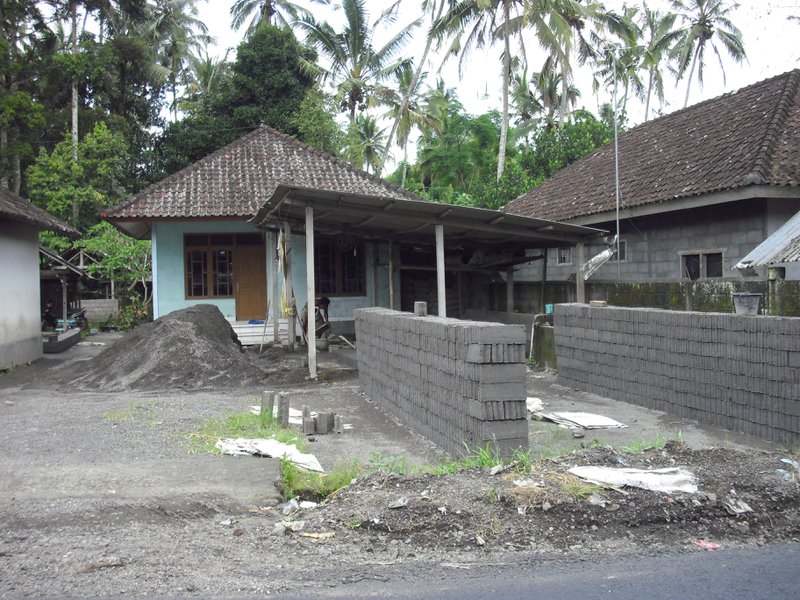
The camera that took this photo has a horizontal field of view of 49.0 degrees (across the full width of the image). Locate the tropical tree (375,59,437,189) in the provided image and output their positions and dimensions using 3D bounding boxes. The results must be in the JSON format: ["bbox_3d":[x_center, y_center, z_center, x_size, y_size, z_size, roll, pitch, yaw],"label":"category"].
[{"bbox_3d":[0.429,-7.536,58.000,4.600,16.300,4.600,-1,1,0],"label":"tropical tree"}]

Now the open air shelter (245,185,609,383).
[{"bbox_3d":[0.030,-0.313,17.700,5.500,3.200,6.800,-1,1,-12],"label":"open air shelter"}]

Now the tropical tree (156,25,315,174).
[{"bbox_3d":[-8.055,-6.244,43.000,7.200,14.500,7.200,-1,1,0],"label":"tropical tree"}]

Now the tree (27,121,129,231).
[{"bbox_3d":[-13.587,-3.200,37.000,4.200,8.800,4.200,-1,1,0],"label":"tree"}]

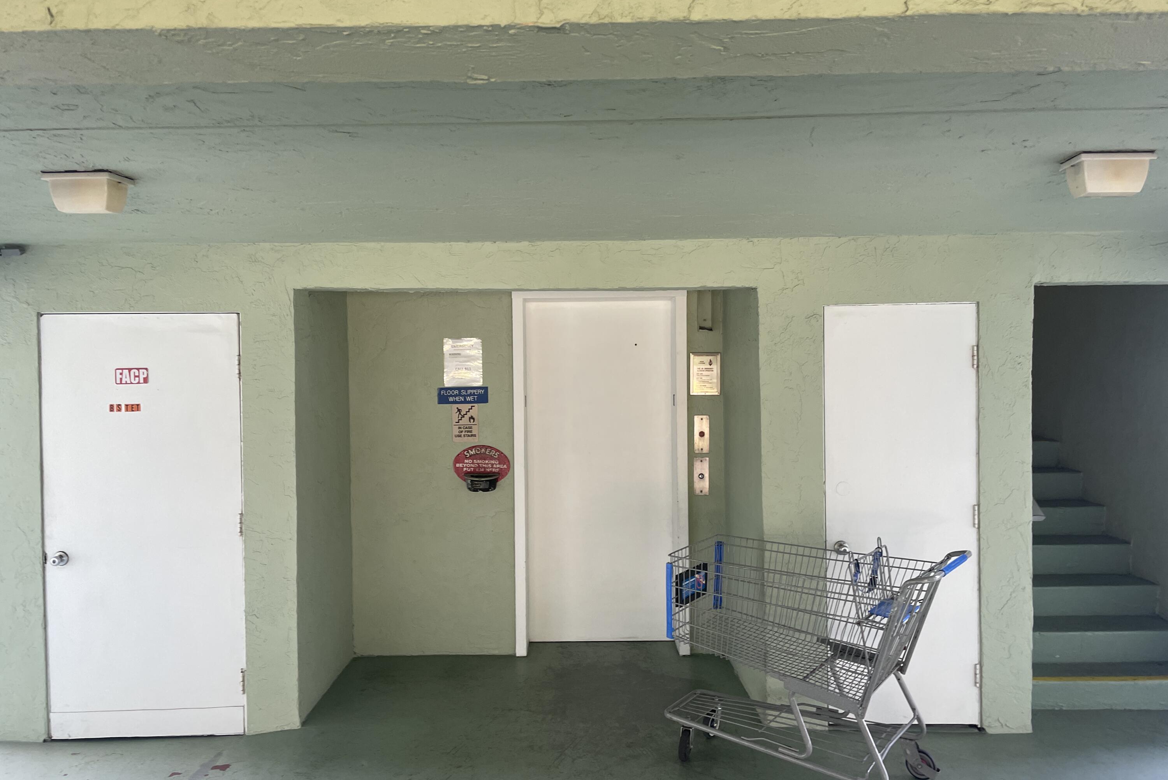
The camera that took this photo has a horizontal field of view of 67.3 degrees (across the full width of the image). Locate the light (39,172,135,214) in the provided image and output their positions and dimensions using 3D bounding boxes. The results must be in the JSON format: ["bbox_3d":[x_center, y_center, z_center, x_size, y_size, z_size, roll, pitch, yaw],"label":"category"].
[{"bbox_3d":[-1.553,-0.607,2.743,0.213,0.118,0.135,-1,1,0],"label":"light"}]

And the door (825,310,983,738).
[{"bbox_3d":[1.488,0.590,4.117,0.705,1.970,0.050,-1,1,0],"label":"door"}]

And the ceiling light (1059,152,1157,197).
[{"bbox_3d":[1.591,-0.648,2.672,0.213,0.118,0.135,-1,1,0],"label":"ceiling light"}]

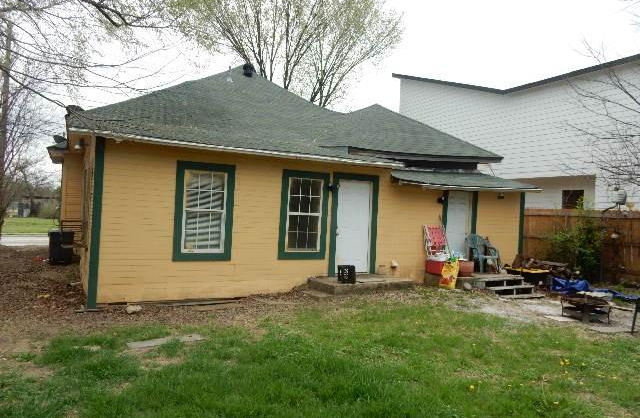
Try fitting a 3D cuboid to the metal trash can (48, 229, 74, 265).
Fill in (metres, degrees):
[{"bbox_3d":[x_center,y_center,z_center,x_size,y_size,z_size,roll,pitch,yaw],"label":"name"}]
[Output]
[{"bbox_3d":[-7.474,1.115,13.447,0.580,1.000,0.640,3,0,-22],"label":"metal trash can"}]

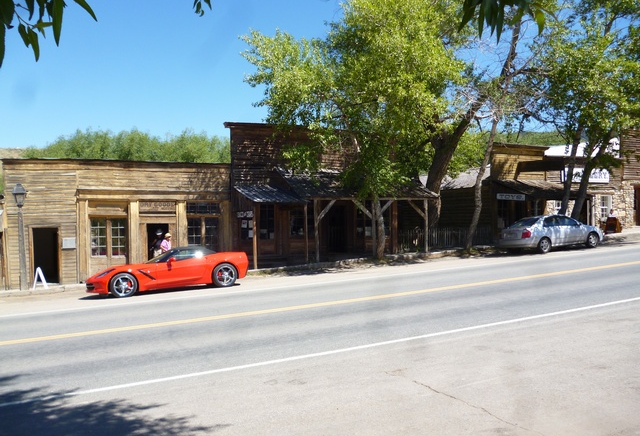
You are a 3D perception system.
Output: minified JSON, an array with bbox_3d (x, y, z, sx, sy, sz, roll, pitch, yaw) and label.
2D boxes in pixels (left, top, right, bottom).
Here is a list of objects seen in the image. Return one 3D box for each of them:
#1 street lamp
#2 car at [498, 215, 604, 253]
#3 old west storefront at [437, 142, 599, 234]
[{"bbox_3d":[-8.660,0.558,15.019,0.440,3.090,0.440,-1,0,-24],"label":"street lamp"},{"bbox_3d":[9.400,0.583,21.079,4.480,1.470,1.735,-3,1,-24],"label":"car"},{"bbox_3d":[9.326,-1.202,27.353,3.949,4.859,8.500,-1,0,-24],"label":"old west storefront"}]

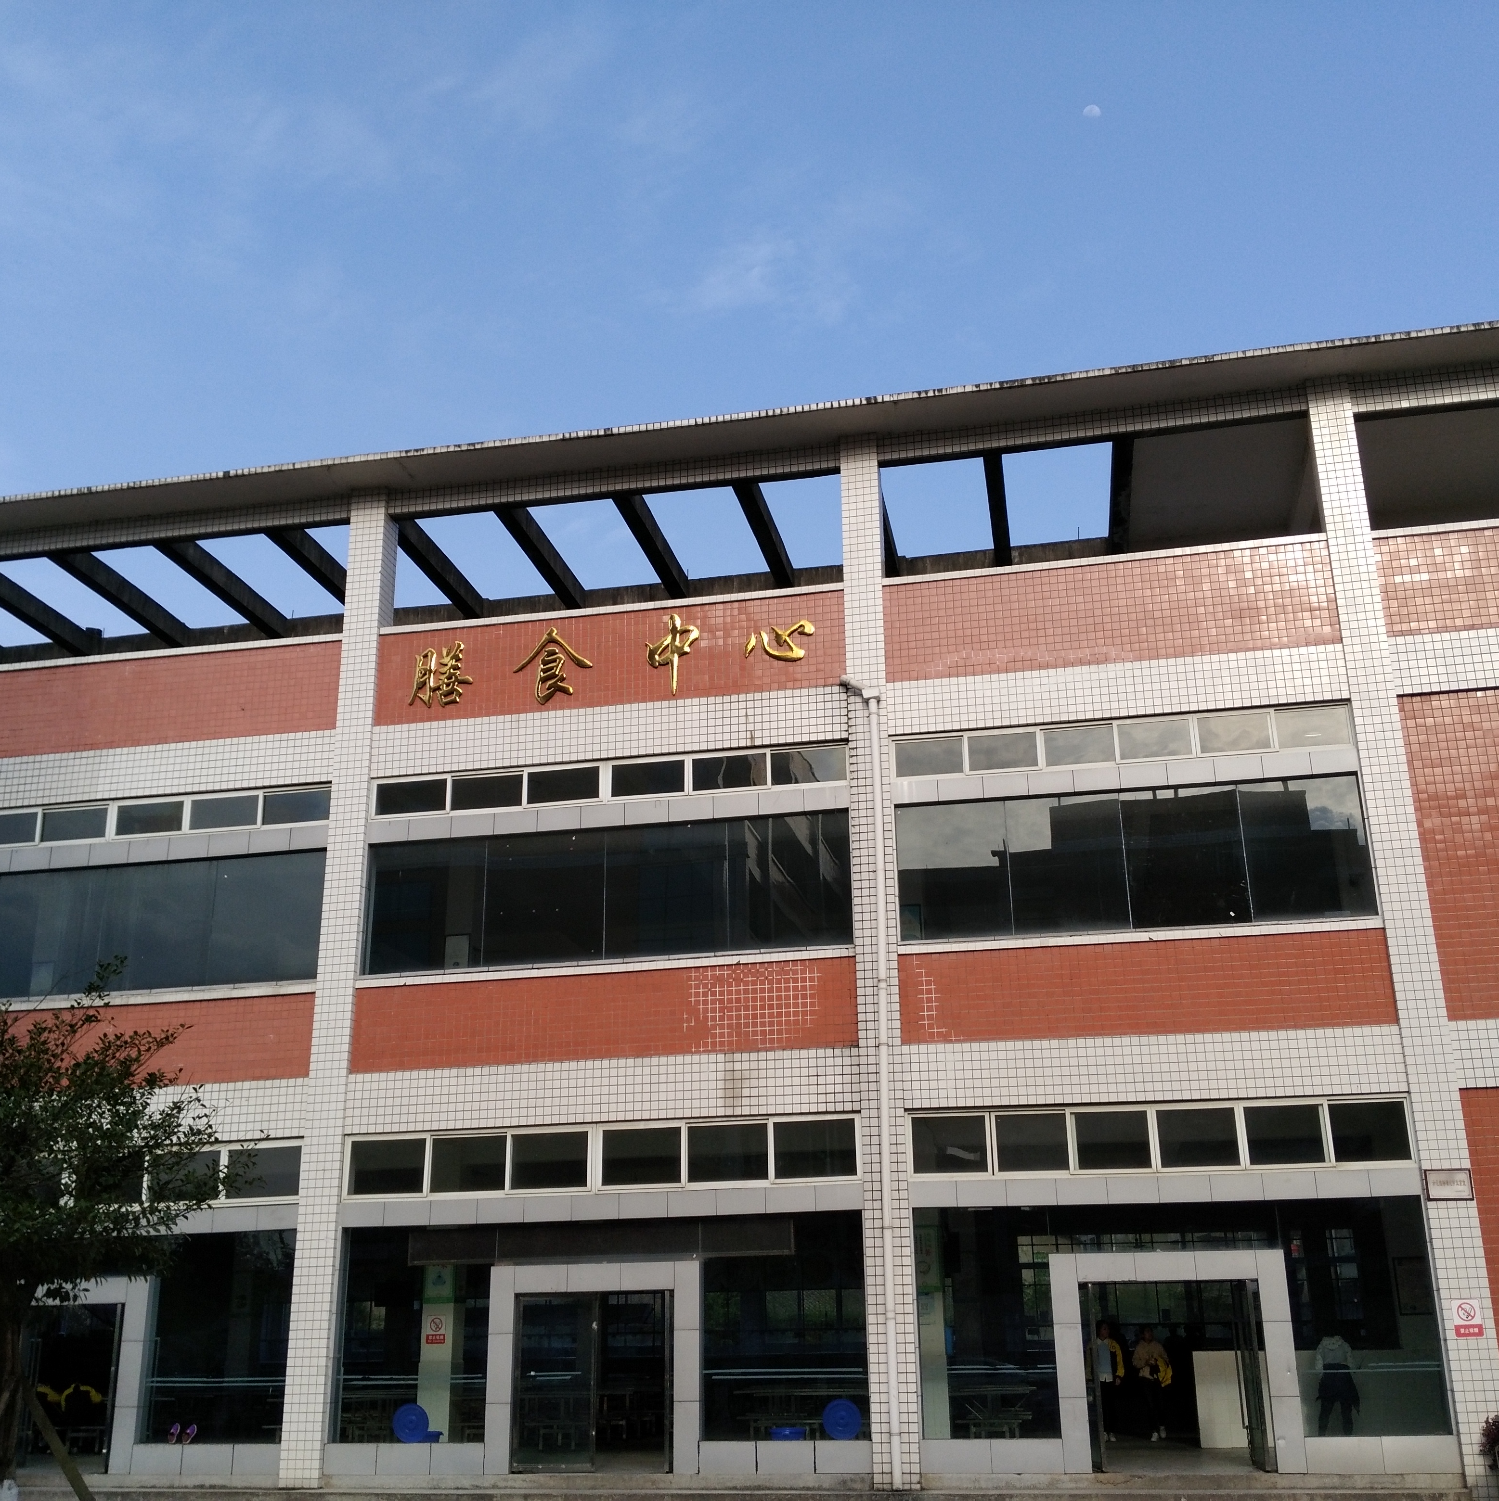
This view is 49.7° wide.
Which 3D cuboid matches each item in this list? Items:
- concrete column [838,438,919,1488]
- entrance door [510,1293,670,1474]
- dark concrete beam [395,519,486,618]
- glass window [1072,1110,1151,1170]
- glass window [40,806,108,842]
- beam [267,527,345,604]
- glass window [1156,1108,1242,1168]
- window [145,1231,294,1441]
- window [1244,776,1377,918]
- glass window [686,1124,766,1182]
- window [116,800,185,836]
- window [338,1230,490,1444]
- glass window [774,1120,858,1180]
[{"bbox_3d":[1.705,2.126,21.403,0.556,13.921,0.540,-5,-19,10],"label":"concrete column"},{"bbox_3d":[-1.953,7.804,20.016,1.989,2.067,0.100,-5,-19,11],"label":"entrance door"},{"bbox_3d":[-5.164,-3.048,26.570,0.280,0.310,3.700,-5,-19,10],"label":"dark concrete beam"},{"bbox_3d":[4.433,4.772,19.805,0.898,0.680,0.100,-5,-19,11],"label":"glass window"},{"bbox_3d":[-10.053,1.094,24.095,1.042,0.482,0.080,-5,-19,10],"label":"glass window"},{"bbox_3d":[-7.126,-3.012,27.423,0.322,0.354,4.264,-5,-19,10],"label":"beam"},{"bbox_3d":[5.468,4.729,19.747,0.947,0.694,0.083,-5,-19,10],"label":"glass window"},{"bbox_3d":[-6.962,7.688,21.299,1.867,2.571,0.080,-5,-19,10],"label":"window"},{"bbox_3d":[7.104,1.260,20.696,1.490,1.790,0.090,-5,-19,10],"label":"window"},{"bbox_3d":[-0.285,5.146,20.695,1.035,0.707,0.100,-5,-19,11],"label":"glass window"},{"bbox_3d":[-8.871,1.019,23.980,1.035,0.479,0.083,-5,-19,10],"label":"window"},{"bbox_3d":[-4.342,7.545,20.934,2.000,2.620,0.090,-5,-19,10],"label":"window"},{"bbox_3d":[0.826,5.046,20.489,1.041,0.719,0.100,-5,-19,11],"label":"glass window"}]

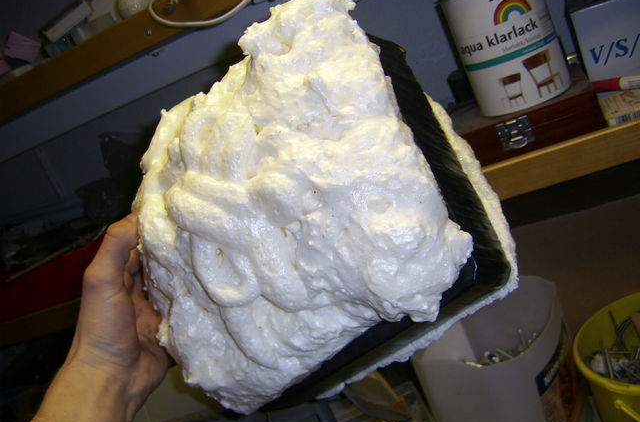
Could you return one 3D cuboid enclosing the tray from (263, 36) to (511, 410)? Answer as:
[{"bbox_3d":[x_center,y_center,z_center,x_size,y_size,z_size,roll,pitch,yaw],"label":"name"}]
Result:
[{"bbox_3d":[0.004,0.012,0.465,0.200,0.185,0.055,-34,-23,25],"label":"tray"}]

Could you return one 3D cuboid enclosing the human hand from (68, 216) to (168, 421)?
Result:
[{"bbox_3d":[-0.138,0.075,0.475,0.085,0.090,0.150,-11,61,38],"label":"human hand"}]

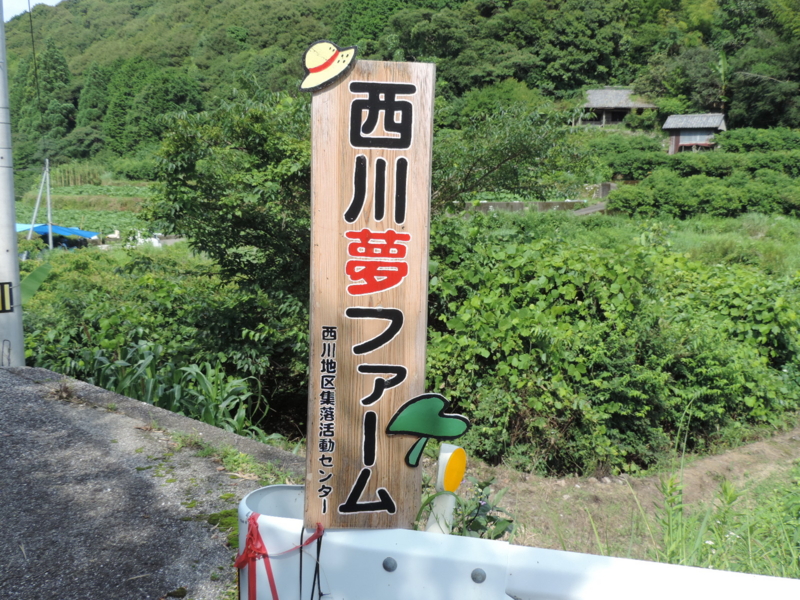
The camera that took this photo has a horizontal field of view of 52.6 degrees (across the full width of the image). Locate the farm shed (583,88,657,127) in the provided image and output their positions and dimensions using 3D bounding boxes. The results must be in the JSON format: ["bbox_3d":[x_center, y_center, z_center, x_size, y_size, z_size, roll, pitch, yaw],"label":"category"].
[{"bbox_3d":[26.464,-23.184,98.000,8.800,4.700,5.600,2,8,9],"label":"farm shed"}]

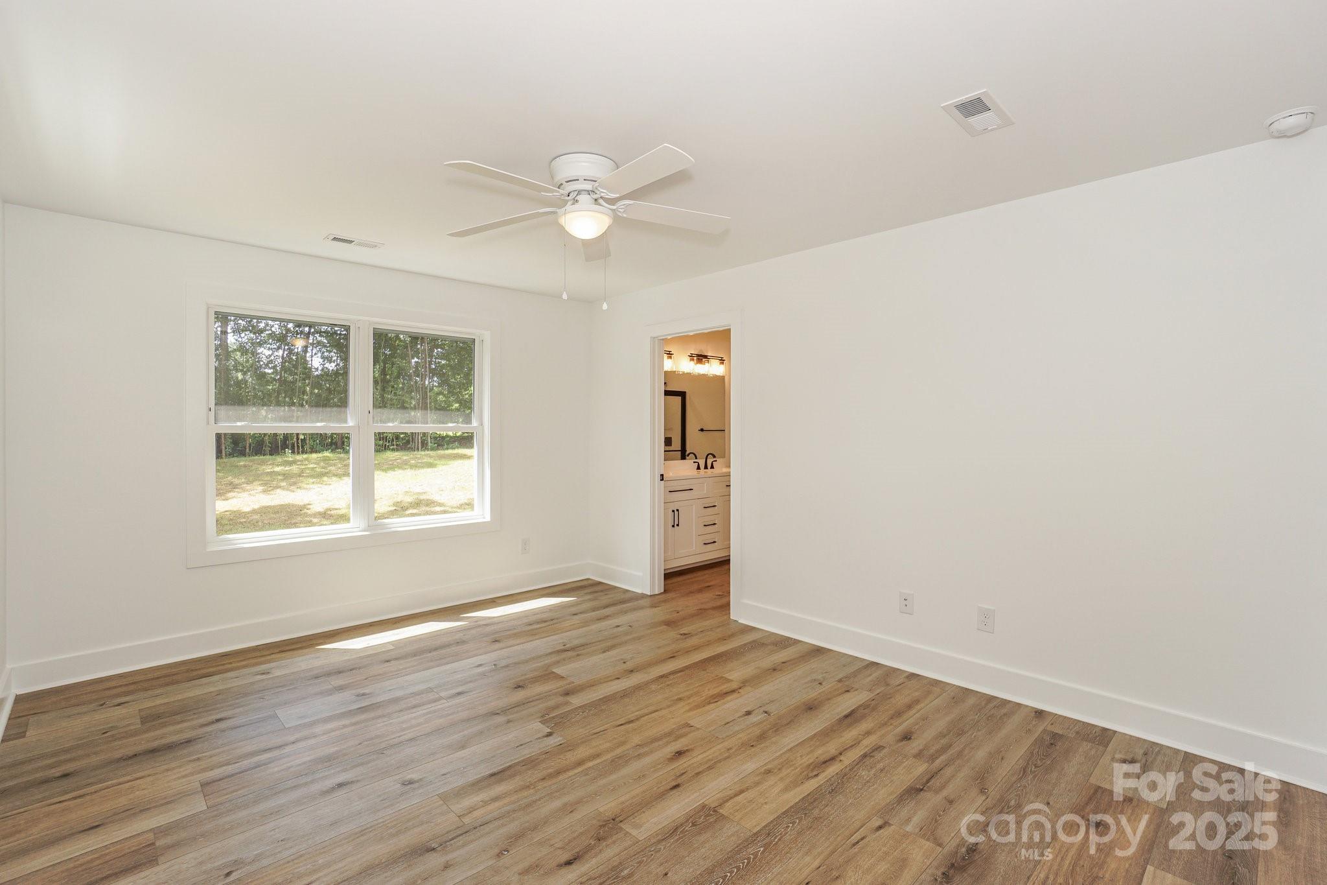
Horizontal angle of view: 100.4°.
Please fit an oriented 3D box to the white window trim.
[{"bbox_3d":[-2.031,-0.112,3.804,1.885,1.650,0.060,-1,2,-40],"label":"white window trim"}]

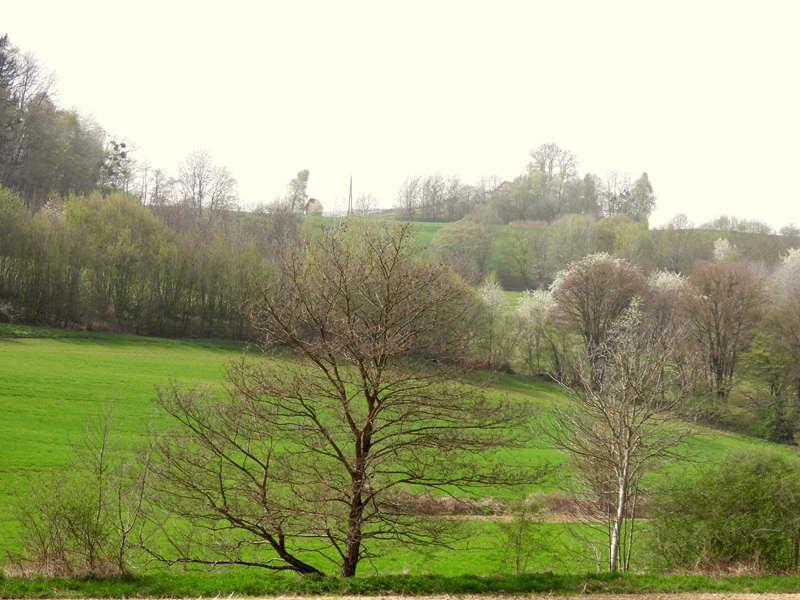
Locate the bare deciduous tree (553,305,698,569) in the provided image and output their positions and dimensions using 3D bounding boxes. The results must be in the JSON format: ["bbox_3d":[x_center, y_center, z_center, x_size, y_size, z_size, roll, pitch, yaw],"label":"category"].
[{"bbox_3d":[5.618,3.419,61.000,3.771,6.913,3.582,0,-1,0],"label":"bare deciduous tree"}]

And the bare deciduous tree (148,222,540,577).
[{"bbox_3d":[-1.397,2.473,60.000,9.643,8.778,8.197,0,-1,0],"label":"bare deciduous tree"}]

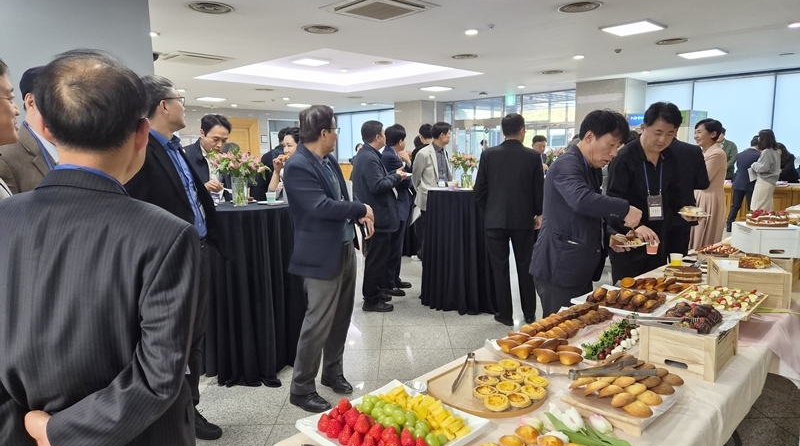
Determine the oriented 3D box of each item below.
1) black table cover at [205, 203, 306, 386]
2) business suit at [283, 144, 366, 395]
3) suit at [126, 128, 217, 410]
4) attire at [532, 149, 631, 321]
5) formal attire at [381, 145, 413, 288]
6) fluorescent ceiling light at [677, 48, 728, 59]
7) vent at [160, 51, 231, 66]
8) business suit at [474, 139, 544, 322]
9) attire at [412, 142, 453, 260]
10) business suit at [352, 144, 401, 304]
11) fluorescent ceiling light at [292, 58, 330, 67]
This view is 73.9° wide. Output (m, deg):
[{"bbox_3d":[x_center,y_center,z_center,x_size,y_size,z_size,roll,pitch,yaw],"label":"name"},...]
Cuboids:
[{"bbox_3d":[-0.990,0.423,3.539,0.740,1.110,0.740,0,10,0],"label":"black table cover"},{"bbox_3d":[-0.440,0.278,3.048,0.430,1.440,0.500,5,11,26],"label":"business suit"},{"bbox_3d":[-1.085,0.310,2.618,0.440,1.480,0.550,2,10,12],"label":"suit"},{"bbox_3d":[0.935,0.312,2.872,0.540,1.450,0.500,6,11,32],"label":"attire"},{"bbox_3d":[-0.055,-0.060,5.263,0.400,1.410,0.480,0,10,0],"label":"formal attire"},{"bbox_3d":[4.987,-2.784,8.739,0.620,0.050,0.620,-8,10,-44],"label":"fluorescent ceiling light"},{"bbox_3d":[-3.370,-2.670,8.738,0.940,0.060,0.940,-8,10,-44],"label":"vent"},{"bbox_3d":[0.885,0.073,4.353,0.560,1.490,0.340,1,10,7],"label":"business suit"},{"bbox_3d":[0.358,-0.089,5.687,0.340,1.470,0.500,6,10,40],"label":"attire"},{"bbox_3d":[-0.216,0.032,4.875,0.440,1.480,0.540,-1,7,-2],"label":"business suit"},{"bbox_3d":[-1.840,-3.325,10.980,0.620,0.050,0.620,-8,10,-44],"label":"fluorescent ceiling light"}]

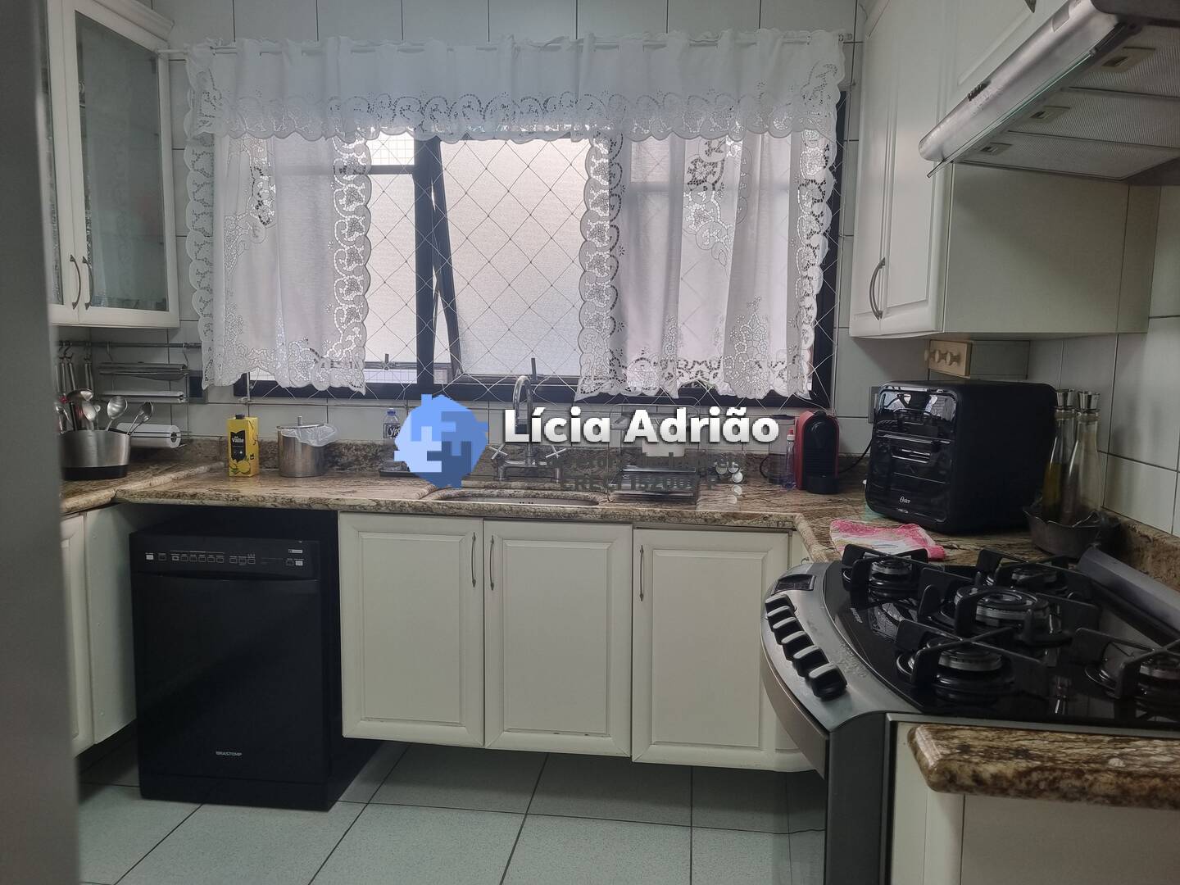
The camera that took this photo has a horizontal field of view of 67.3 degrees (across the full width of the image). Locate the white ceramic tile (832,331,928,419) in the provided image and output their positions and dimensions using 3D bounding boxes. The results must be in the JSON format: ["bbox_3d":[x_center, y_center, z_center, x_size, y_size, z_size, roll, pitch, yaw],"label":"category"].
[{"bbox_3d":[0.970,-0.229,2.946,0.300,0.300,0.010,1,6,6],"label":"white ceramic tile"}]

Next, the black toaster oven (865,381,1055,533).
[{"bbox_3d":[1.000,0.027,2.416,0.329,0.374,0.324,-2,7,-22],"label":"black toaster oven"}]

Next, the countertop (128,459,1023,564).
[{"bbox_3d":[-0.098,0.197,2.498,2.665,0.040,1.088,1,6,7],"label":"countertop"}]

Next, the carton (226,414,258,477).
[{"bbox_3d":[-1.216,0.009,3.119,0.075,0.213,0.070,1,7,7],"label":"carton"}]

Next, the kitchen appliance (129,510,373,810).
[{"bbox_3d":[-1.055,0.663,2.979,0.602,0.837,0.610,1,7,7],"label":"kitchen appliance"}]

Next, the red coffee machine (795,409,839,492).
[{"bbox_3d":[0.731,0.034,2.856,0.125,0.256,0.250,1,6,6],"label":"red coffee machine"}]

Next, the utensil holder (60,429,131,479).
[{"bbox_3d":[-1.708,0.038,3.067,0.208,0.157,0.200,1,7,7],"label":"utensil holder"}]

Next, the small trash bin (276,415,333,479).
[{"bbox_3d":[-1.020,0.013,3.152,0.175,0.205,0.168,1,7,7],"label":"small trash bin"}]

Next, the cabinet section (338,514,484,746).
[{"bbox_3d":[-0.516,0.549,2.926,0.450,0.710,0.450,1,6,6],"label":"cabinet section"}]

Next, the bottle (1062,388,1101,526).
[{"bbox_3d":[1.115,0.054,2.004,0.080,0.335,0.080,1,6,6],"label":"bottle"}]

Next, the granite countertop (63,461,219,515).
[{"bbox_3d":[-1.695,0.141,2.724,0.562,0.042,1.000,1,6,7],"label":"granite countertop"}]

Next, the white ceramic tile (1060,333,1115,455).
[{"bbox_3d":[1.230,-0.145,2.203,0.010,0.308,0.302,1,7,7],"label":"white ceramic tile"}]

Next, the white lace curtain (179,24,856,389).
[{"bbox_3d":[-0.315,-0.757,3.027,2.230,1.180,0.090,1,7,7],"label":"white lace curtain"}]

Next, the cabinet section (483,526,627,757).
[{"bbox_3d":[-0.069,0.564,2.876,0.450,0.710,0.450,1,6,6],"label":"cabinet section"}]

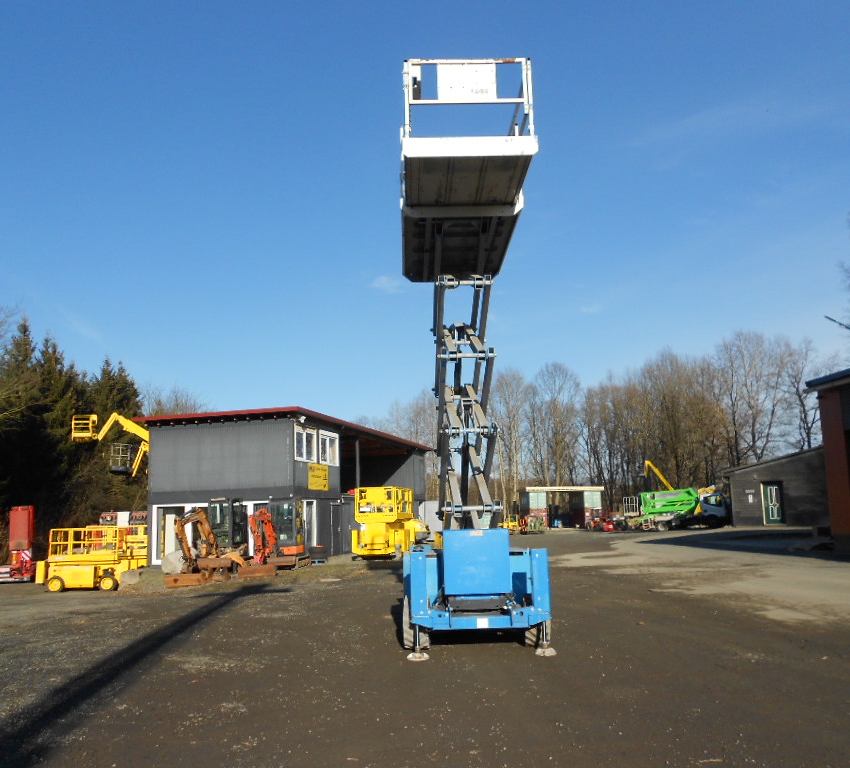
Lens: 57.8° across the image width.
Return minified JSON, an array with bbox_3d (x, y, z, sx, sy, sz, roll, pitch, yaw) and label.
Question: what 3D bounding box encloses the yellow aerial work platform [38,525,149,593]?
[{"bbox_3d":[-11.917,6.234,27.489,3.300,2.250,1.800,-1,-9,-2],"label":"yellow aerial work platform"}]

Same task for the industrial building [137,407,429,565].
[{"bbox_3d":[-5.348,5.389,38.413,6.900,5.750,20.800,-4,-10,14],"label":"industrial building"}]

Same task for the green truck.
[{"bbox_3d":[16.450,8.150,49.579,5.900,2.700,2.100,0,-10,-10],"label":"green truck"}]

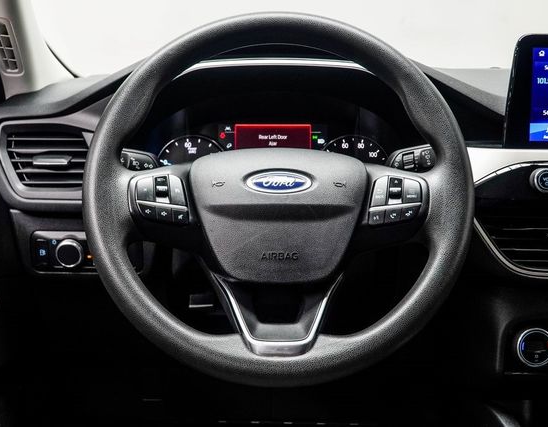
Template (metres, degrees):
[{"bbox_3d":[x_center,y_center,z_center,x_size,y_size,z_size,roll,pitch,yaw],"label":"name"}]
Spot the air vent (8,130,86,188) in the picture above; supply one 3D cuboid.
[{"bbox_3d":[-0.265,-0.063,0.830,0.106,0.069,0.040,0,0,-8],"label":"air vent"}]

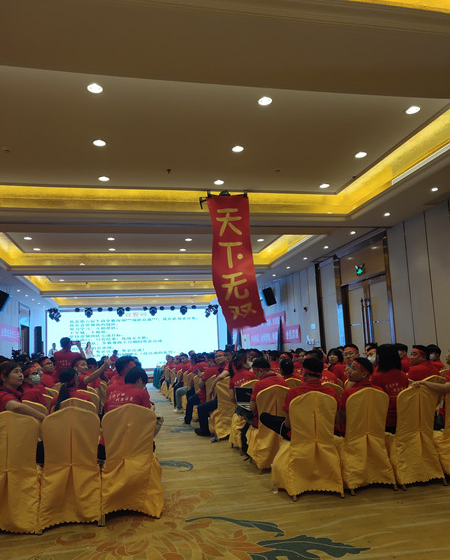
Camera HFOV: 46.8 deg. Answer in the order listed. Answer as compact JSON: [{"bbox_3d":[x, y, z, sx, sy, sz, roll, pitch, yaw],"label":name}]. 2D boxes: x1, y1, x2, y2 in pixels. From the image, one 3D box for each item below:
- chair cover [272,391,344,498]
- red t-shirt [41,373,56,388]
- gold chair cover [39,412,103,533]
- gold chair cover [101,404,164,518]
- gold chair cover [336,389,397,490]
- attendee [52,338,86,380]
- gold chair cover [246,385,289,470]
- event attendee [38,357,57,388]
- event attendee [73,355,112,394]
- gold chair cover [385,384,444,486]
[{"bbox_3d":[0.772,1.517,4.919,0.470,0.930,0.580,0,-8,-12],"label":"chair cover"},{"bbox_3d":[-2.397,1.590,7.008,0.470,0.670,0.320,-5,-9,18],"label":"red t-shirt"},{"bbox_3d":[-1.270,1.501,4.307,0.470,0.930,0.580,0,-9,-15],"label":"gold chair cover"},{"bbox_3d":[-0.784,1.500,4.416,0.470,0.930,0.580,-1,-8,-7],"label":"gold chair cover"},{"bbox_3d":[1.307,1.519,5.059,0.470,0.930,0.580,0,-8,-12],"label":"gold chair cover"},{"bbox_3d":[-2.490,1.732,8.205,0.550,1.680,0.450,-1,-8,-9],"label":"attendee"},{"bbox_3d":[0.559,1.706,6.162,0.470,0.930,0.580,0,-9,-14],"label":"gold chair cover"},{"bbox_3d":[-2.412,1.738,7.085,0.550,1.340,0.750,-5,-9,18],"label":"event attendee"},{"bbox_3d":[-1.617,1.607,6.339,0.620,1.330,0.800,-4,-8,13],"label":"event attendee"},{"bbox_3d":[1.807,1.517,5.171,0.470,0.930,0.580,0,-8,-12],"label":"gold chair cover"}]

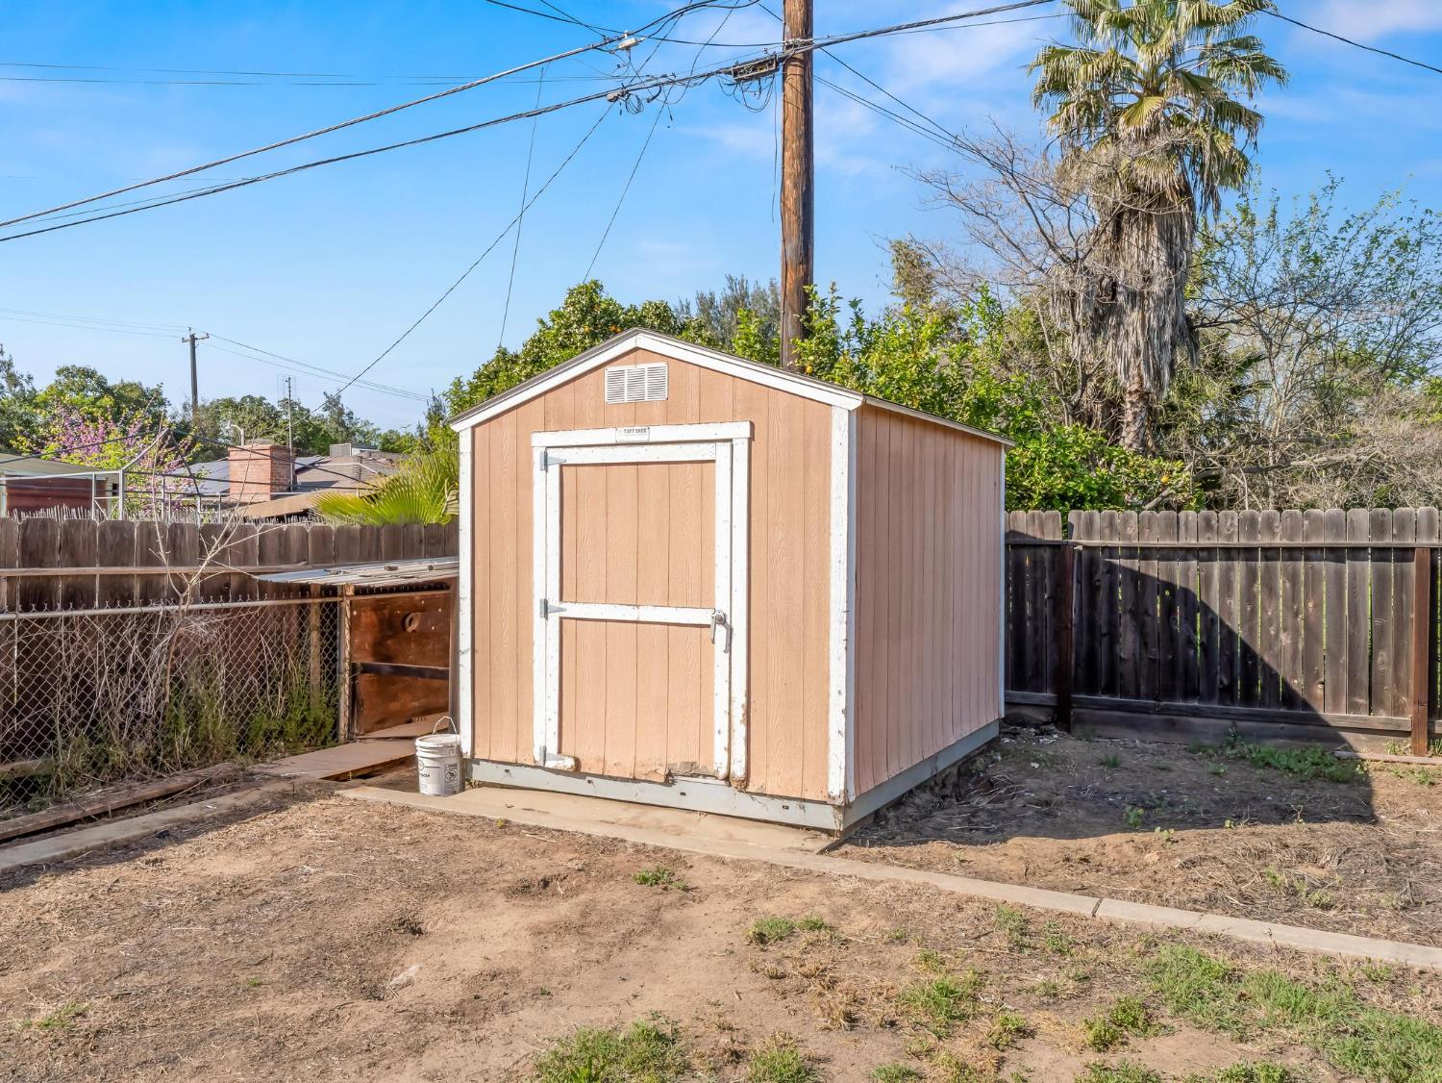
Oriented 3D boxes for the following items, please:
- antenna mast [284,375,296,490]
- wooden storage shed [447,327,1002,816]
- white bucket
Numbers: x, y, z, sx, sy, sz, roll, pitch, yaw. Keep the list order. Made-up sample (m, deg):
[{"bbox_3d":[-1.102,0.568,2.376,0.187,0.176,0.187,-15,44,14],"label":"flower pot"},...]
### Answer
[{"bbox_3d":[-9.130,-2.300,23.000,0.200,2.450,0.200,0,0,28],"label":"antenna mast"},{"bbox_3d":[0.294,0.140,7.322,2.620,2.600,3.200,0,0,28],"label":"wooden storage shed"},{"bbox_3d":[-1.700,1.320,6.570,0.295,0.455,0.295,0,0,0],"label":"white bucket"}]

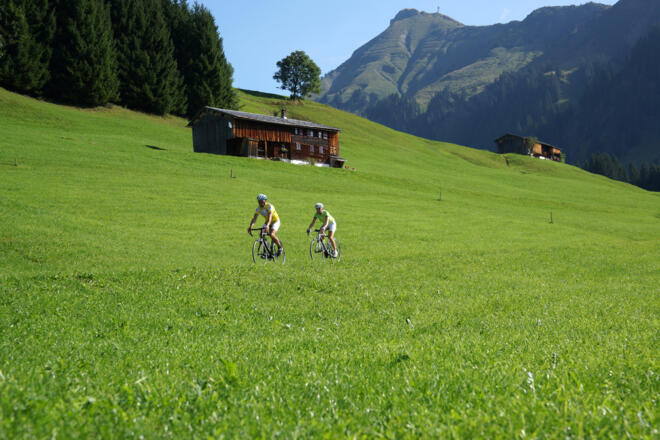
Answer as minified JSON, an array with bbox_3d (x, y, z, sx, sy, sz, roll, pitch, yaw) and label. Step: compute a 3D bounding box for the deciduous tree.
[{"bbox_3d":[-7.300,-31.400,240.000,10.400,10.900,10.200,0,-1,0],"label":"deciduous tree"}]

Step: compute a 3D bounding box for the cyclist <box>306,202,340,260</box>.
[{"bbox_3d":[-0.110,0.360,29.200,0.520,1.620,1.680,-1,-1,29],"label":"cyclist"}]

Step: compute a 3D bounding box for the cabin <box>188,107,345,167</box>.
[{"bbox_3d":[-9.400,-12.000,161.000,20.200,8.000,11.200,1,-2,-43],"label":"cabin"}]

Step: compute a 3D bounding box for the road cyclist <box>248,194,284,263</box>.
[{"bbox_3d":[-1.510,0.240,27.200,0.530,1.750,1.680,-1,-1,27],"label":"road cyclist"}]

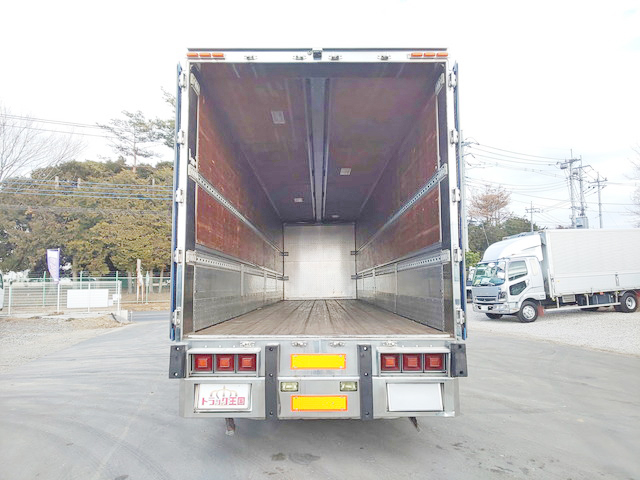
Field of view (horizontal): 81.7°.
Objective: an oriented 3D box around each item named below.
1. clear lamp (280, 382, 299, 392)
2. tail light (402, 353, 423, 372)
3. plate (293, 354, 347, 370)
[{"bbox_3d":[-0.254,1.248,3.137,0.148,0.079,0.045,0,-7,0],"label":"clear lamp"},{"bbox_3d":[0.799,1.052,3.182,0.163,0.158,0.060,0,-7,0],"label":"tail light"},{"bbox_3d":[-0.011,1.046,3.163,0.480,0.132,0.012,0,-7,0],"label":"plate"}]

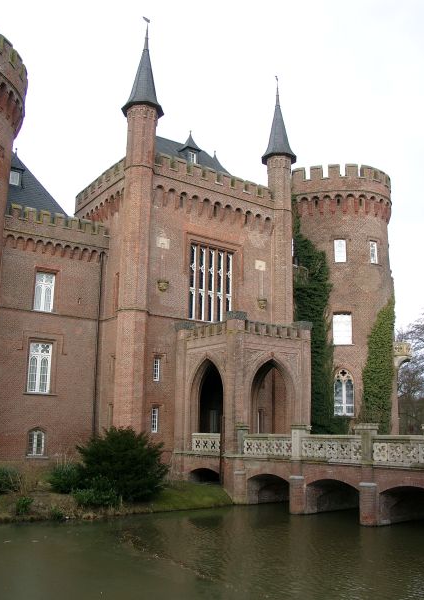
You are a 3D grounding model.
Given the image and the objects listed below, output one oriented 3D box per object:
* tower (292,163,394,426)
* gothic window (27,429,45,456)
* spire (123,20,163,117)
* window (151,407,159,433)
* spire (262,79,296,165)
[{"bbox_3d":[8.803,1.116,40.121,7.220,18.876,7.220,1,-12,0],"label":"tower"},{"bbox_3d":[-7.992,6.490,26.893,0.722,1.273,0.190,9,-15,-34],"label":"gothic window"},{"bbox_3d":[-3.354,-11.798,29.880,2.052,5.368,2.052,9,-15,-34],"label":"spire"},{"bbox_3d":[-2.612,5.562,27.251,0.332,1.178,0.171,9,-15,-34],"label":"window"},{"bbox_3d":[3.915,-10.587,34.788,2.052,5.368,2.052,9,-15,-34],"label":"spire"}]

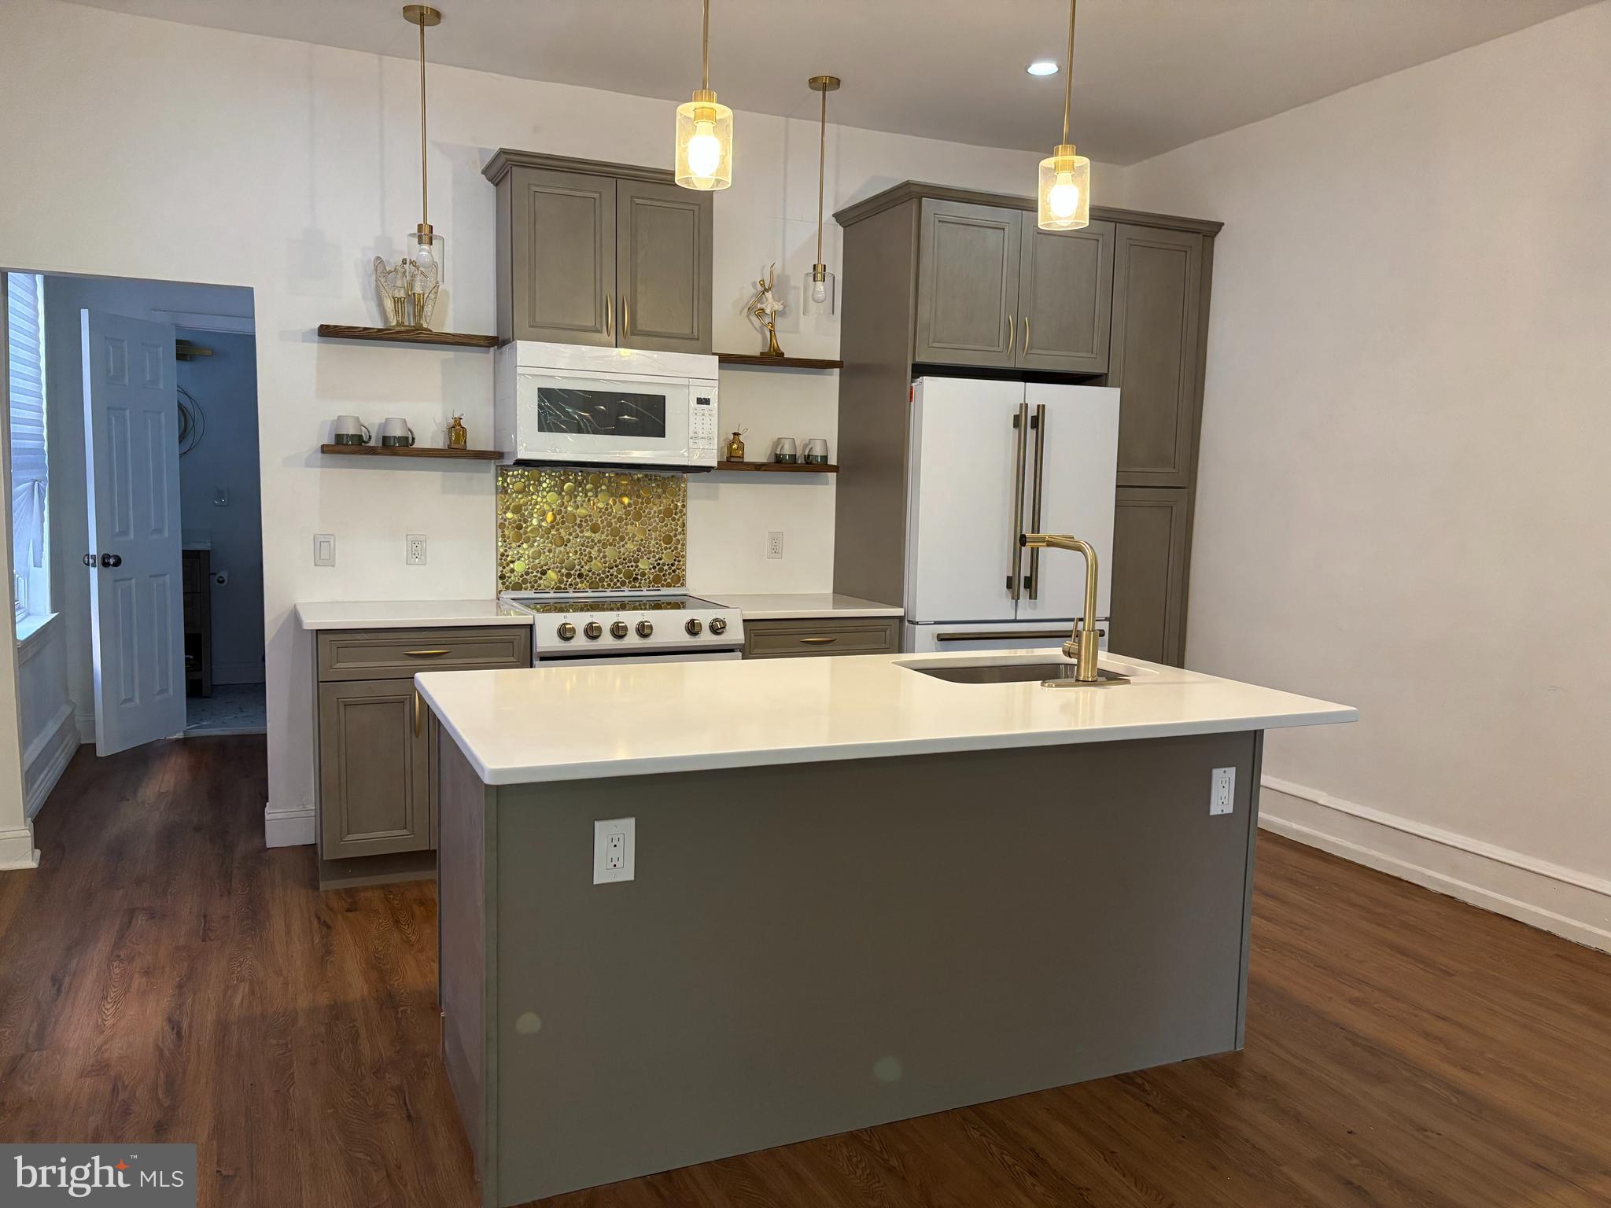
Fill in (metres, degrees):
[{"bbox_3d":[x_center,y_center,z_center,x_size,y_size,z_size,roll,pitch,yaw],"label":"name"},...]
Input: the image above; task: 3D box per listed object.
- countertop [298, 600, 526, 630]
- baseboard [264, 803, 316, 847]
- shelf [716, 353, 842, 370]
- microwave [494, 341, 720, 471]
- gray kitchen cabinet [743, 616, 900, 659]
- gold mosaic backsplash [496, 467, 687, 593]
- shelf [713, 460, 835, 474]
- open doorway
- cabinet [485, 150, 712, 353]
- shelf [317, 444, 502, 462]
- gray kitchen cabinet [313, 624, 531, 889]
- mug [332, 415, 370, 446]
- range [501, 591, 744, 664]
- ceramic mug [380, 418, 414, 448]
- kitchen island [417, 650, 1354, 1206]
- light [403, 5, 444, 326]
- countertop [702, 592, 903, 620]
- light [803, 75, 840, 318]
[{"bbox_3d":[-1.423,0.037,4.360,0.740,0.028,0.610,-1,6,-24],"label":"countertop"},{"bbox_3d":[-1.933,0.828,4.547,0.179,0.165,0.018,-1,6,-24],"label":"baseboard"},{"bbox_3d":[-0.147,-1.010,5.061,0.612,0.030,0.150,-1,6,-24],"label":"shelf"},{"bbox_3d":[-0.764,-0.750,4.674,0.763,0.433,0.410,-1,6,-24],"label":"microwave"},{"bbox_3d":[-0.070,0.463,5.002,0.671,0.884,0.610,-1,6,-24],"label":"gray kitchen cabinet"},{"bbox_3d":[-0.852,-0.289,4.907,0.776,0.520,0.012,-1,6,-24],"label":"gold mosaic backsplash"},{"bbox_3d":[-0.182,-0.573,5.072,0.621,0.031,0.190,-1,6,-24],"label":"shelf"},{"bbox_3d":[-2.374,-0.112,4.339,0.764,2.042,0.130,-1,6,-24],"label":"open doorway"},{"bbox_3d":[-0.763,-1.300,4.632,0.860,0.664,0.375,-1,6,-24],"label":"cabinet"},{"bbox_3d":[-1.465,-0.560,4.513,0.634,0.031,0.190,-1,6,-24],"label":"shelf"},{"bbox_3d":[-1.409,0.486,4.419,0.699,0.884,0.610,-1,6,-24],"label":"gray kitchen cabinet"},{"bbox_3d":[-1.649,-0.627,4.421,0.125,0.115,0.097,-1,6,-24],"label":"mug"},{"bbox_3d":[-0.723,0.458,4.656,0.772,0.933,0.700,-1,6,-24],"label":"range"},{"bbox_3d":[-1.507,-0.636,4.495,0.120,0.107,0.096,-1,6,-24],"label":"ceramic mug"},{"bbox_3d":[0.142,0.658,2.898,1.940,0.911,1.071,-1,6,-24],"label":"kitchen island"},{"bbox_3d":[-1.268,-1.517,4.030,0.124,0.874,0.124,-1,6,-24],"label":"light"},{"bbox_3d":[-0.059,0.009,4.949,0.688,0.028,0.630,-1,6,-24],"label":"countertop"},{"bbox_3d":[0.065,-1.546,4.609,0.122,0.874,0.122,1,6,0],"label":"light"}]

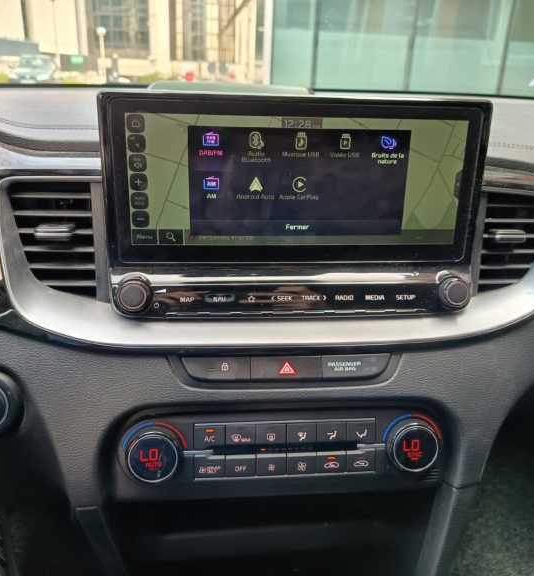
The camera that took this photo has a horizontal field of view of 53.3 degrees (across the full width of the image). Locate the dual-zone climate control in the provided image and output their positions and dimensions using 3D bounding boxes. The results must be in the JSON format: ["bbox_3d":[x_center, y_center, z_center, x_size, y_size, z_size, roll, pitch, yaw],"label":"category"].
[{"bbox_3d":[0.015,0.132,0.445,0.265,0.054,0.027,-1,3,-6],"label":"dual-zone climate control"}]

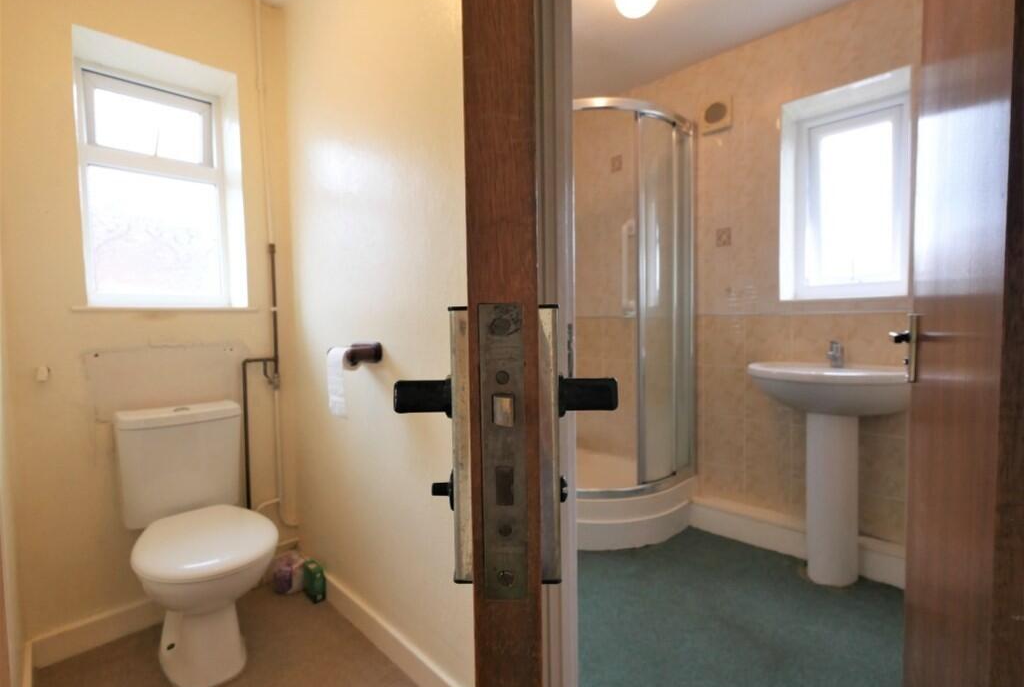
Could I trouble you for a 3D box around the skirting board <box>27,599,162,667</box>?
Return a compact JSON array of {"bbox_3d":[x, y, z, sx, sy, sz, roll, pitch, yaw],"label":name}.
[{"bbox_3d":[-1.180,0.929,1.715,0.780,0.096,0.016,-4,5,-44],"label":"skirting board"}]

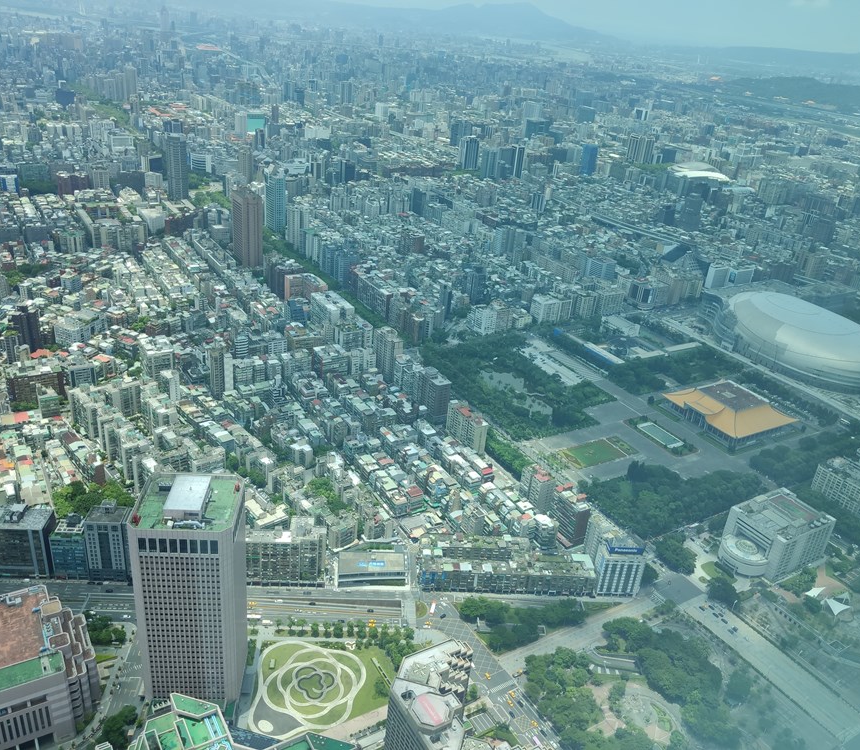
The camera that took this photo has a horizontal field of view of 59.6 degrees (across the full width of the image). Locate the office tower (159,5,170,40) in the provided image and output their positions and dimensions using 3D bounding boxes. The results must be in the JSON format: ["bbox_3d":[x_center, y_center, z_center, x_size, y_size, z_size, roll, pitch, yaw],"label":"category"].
[{"bbox_3d":[-1576.830,-2066.470,4470.840,52.000,245.000,50.000,-3,27,-18],"label":"office tower"}]

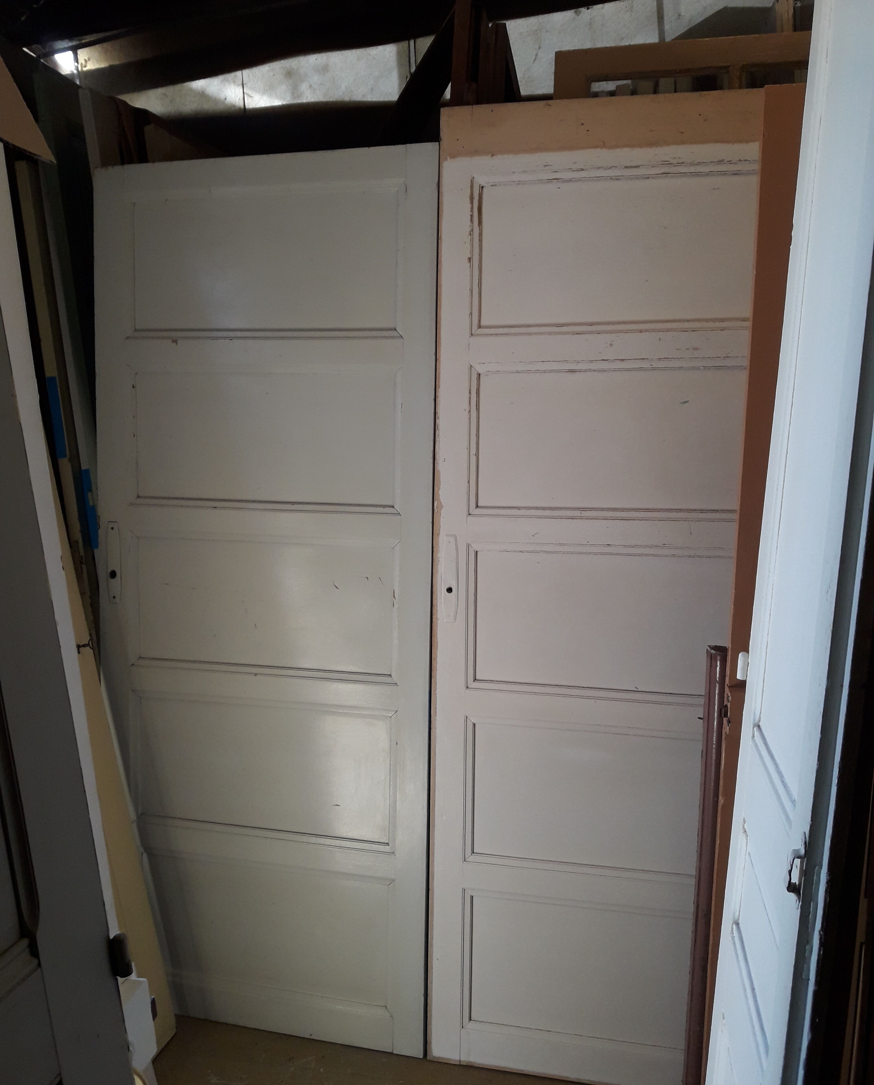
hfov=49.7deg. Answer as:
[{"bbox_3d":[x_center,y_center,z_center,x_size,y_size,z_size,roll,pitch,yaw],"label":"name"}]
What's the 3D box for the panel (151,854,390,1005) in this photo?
[{"bbox_3d":[-0.419,0.920,2.263,0.638,0.300,0.022,2,6,14],"label":"panel"}]

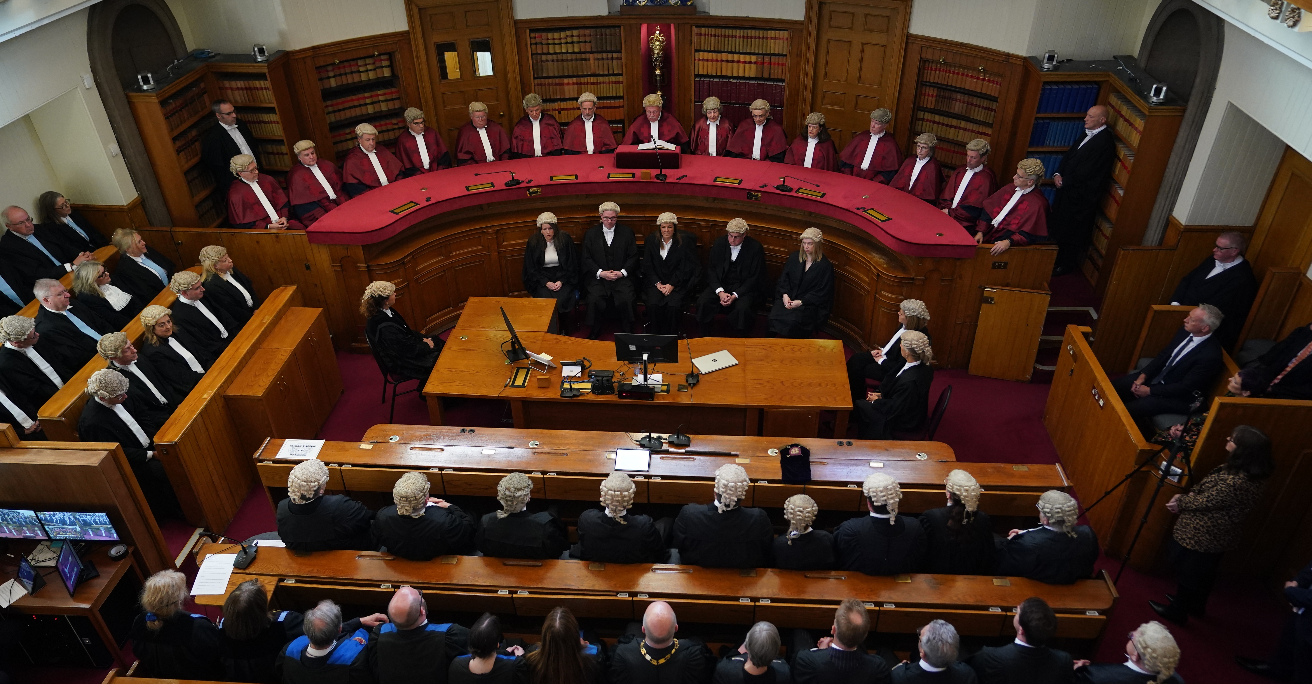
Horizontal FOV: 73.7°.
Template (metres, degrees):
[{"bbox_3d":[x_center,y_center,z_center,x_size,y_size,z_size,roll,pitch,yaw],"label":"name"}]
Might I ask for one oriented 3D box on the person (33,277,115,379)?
[{"bbox_3d":[-4.495,0.053,7.156,0.800,1.340,0.600,-5,33,-6],"label":"person"}]

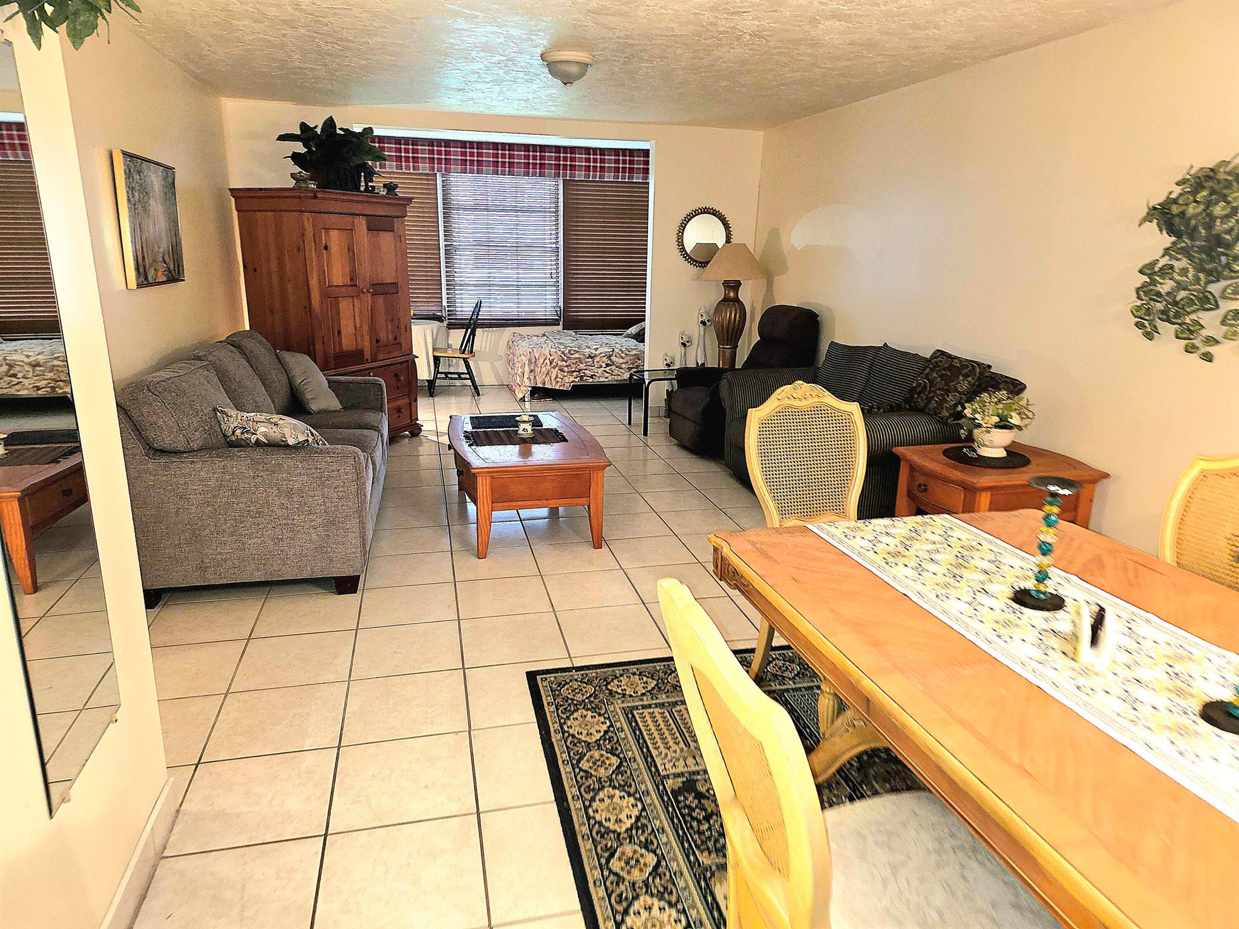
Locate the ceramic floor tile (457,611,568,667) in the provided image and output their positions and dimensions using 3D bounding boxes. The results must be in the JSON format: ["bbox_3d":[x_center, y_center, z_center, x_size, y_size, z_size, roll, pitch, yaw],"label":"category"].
[{"bbox_3d":[-0.423,0.696,3.254,0.396,0.010,0.396,-3,16,-13],"label":"ceramic floor tile"}]

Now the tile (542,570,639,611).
[{"bbox_3d":[-0.130,0.580,3.786,0.398,0.010,0.398,-3,16,-13],"label":"tile"}]

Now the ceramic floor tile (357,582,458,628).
[{"bbox_3d":[-0.908,0.612,3.563,0.402,0.012,0.406,-3,15,-13],"label":"ceramic floor tile"}]

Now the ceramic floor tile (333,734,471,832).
[{"bbox_3d":[-0.627,0.921,2.412,0.396,0.010,0.396,-3,16,-13],"label":"ceramic floor tile"}]

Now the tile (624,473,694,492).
[{"bbox_3d":[0.265,0.125,5.478,0.398,0.010,0.398,-3,16,-13],"label":"tile"}]

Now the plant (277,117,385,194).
[{"bbox_3d":[-2.050,-2.171,5.868,0.680,0.510,0.580,-3,16,-13],"label":"plant"}]

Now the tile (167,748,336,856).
[{"bbox_3d":[-1.010,0.939,2.312,0.402,0.012,0.406,-3,15,-13],"label":"tile"}]

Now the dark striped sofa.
[{"bbox_3d":[1.362,-0.210,5.149,0.950,0.820,1.720,-3,15,-13],"label":"dark striped sofa"}]

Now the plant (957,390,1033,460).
[{"bbox_3d":[1.750,-0.189,3.796,0.310,0.290,0.310,-3,16,-13],"label":"plant"}]

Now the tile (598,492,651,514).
[{"bbox_3d":[-0.026,0.247,5.014,0.398,0.010,0.398,-3,16,-13],"label":"tile"}]

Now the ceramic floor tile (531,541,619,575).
[{"bbox_3d":[-0.219,0.471,4.128,0.402,0.012,0.406,-3,15,-13],"label":"ceramic floor tile"}]

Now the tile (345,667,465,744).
[{"bbox_3d":[-0.719,0.818,2.785,0.402,0.012,0.406,-3,15,-13],"label":"tile"}]

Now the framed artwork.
[{"bbox_3d":[-2.381,-1.234,4.206,0.036,0.608,0.863,-3,15,-13],"label":"framed artwork"}]

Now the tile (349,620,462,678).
[{"bbox_3d":[-0.824,0.723,3.218,0.398,0.010,0.398,-3,16,-13],"label":"tile"}]

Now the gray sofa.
[{"bbox_3d":[-1.804,-0.129,4.385,0.975,0.967,2.108,-3,16,-13],"label":"gray sofa"}]

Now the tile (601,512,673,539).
[{"bbox_3d":[0.067,0.348,4.611,0.402,0.012,0.406,-3,15,-13],"label":"tile"}]

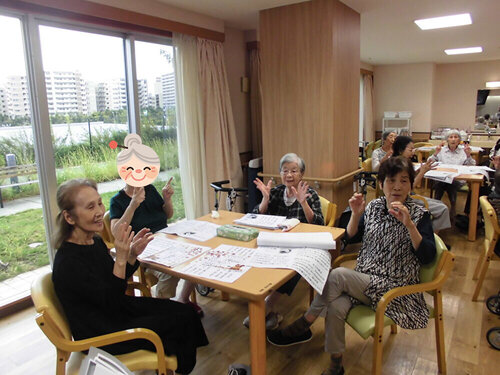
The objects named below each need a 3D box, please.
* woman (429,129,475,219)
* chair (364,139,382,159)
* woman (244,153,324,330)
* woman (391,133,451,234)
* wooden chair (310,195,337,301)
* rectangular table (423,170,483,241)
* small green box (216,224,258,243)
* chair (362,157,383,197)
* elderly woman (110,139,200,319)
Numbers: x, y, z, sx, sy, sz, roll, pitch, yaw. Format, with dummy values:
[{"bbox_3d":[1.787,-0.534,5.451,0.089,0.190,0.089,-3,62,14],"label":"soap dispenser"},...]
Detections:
[{"bbox_3d":[2.643,-0.188,4.939,0.550,1.130,0.780,6,14,33],"label":"woman"},{"bbox_3d":[2.607,-0.543,7.656,0.560,0.760,0.540,6,14,33],"label":"chair"},{"bbox_3d":[0.225,0.326,2.720,0.540,1.120,0.840,6,14,33],"label":"woman"},{"bbox_3d":[1.662,0.057,3.845,0.680,1.130,0.500,4,13,25],"label":"woman"},{"bbox_3d":[0.377,0.461,2.990,0.550,0.740,0.560,6,14,33],"label":"wooden chair"},{"bbox_3d":[2.304,0.104,4.619,0.970,0.700,0.970,6,14,33],"label":"rectangular table"},{"bbox_3d":[-0.070,0.267,2.210,0.225,0.050,0.115,6,14,33],"label":"small green box"},{"bbox_3d":[1.860,-0.028,5.236,0.560,0.740,0.540,6,14,33],"label":"chair"},{"bbox_3d":[-0.655,0.340,2.610,0.680,1.180,0.520,6,14,33],"label":"elderly woman"}]

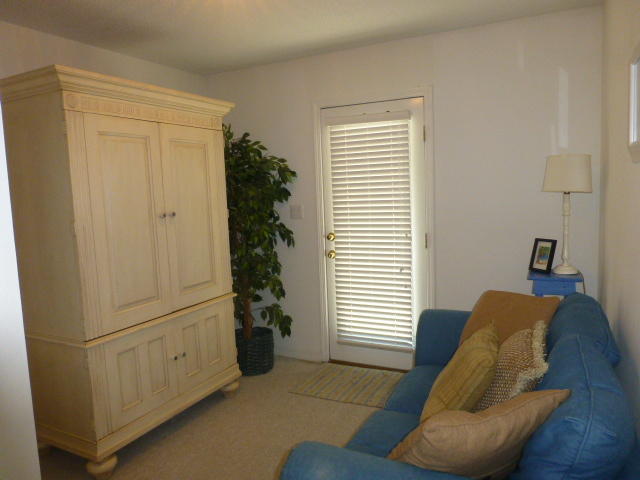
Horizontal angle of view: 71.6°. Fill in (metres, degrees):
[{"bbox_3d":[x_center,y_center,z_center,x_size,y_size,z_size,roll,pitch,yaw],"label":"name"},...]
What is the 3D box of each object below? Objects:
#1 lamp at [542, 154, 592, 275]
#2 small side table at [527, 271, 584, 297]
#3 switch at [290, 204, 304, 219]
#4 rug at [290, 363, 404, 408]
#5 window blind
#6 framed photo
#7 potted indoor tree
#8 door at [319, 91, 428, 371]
[{"bbox_3d":[1.489,-0.149,2.676,0.257,0.720,0.257,1,7,24],"label":"lamp"},{"bbox_3d":[1.448,0.636,2.771,0.283,0.860,0.310,1,7,24],"label":"small side table"},{"bbox_3d":[-0.184,-0.225,3.624,0.118,0.118,0.012,1,7,24],"label":"switch"},{"bbox_3d":[0.319,1.057,3.236,0.920,0.010,0.565,1,7,24],"label":"rug"},{"bbox_3d":[0.381,-0.033,3.353,0.643,1.760,0.062,1,7,24],"label":"window blind"},{"bbox_3d":[1.409,0.106,2.783,0.025,0.209,0.150,12,-1,-26],"label":"framed photo"},{"bbox_3d":[-0.599,0.068,3.513,0.780,1.983,0.640,1,7,24],"label":"potted indoor tree"},{"bbox_3d":[0.418,-0.006,3.401,0.806,2.027,0.045,1,7,24],"label":"door"}]

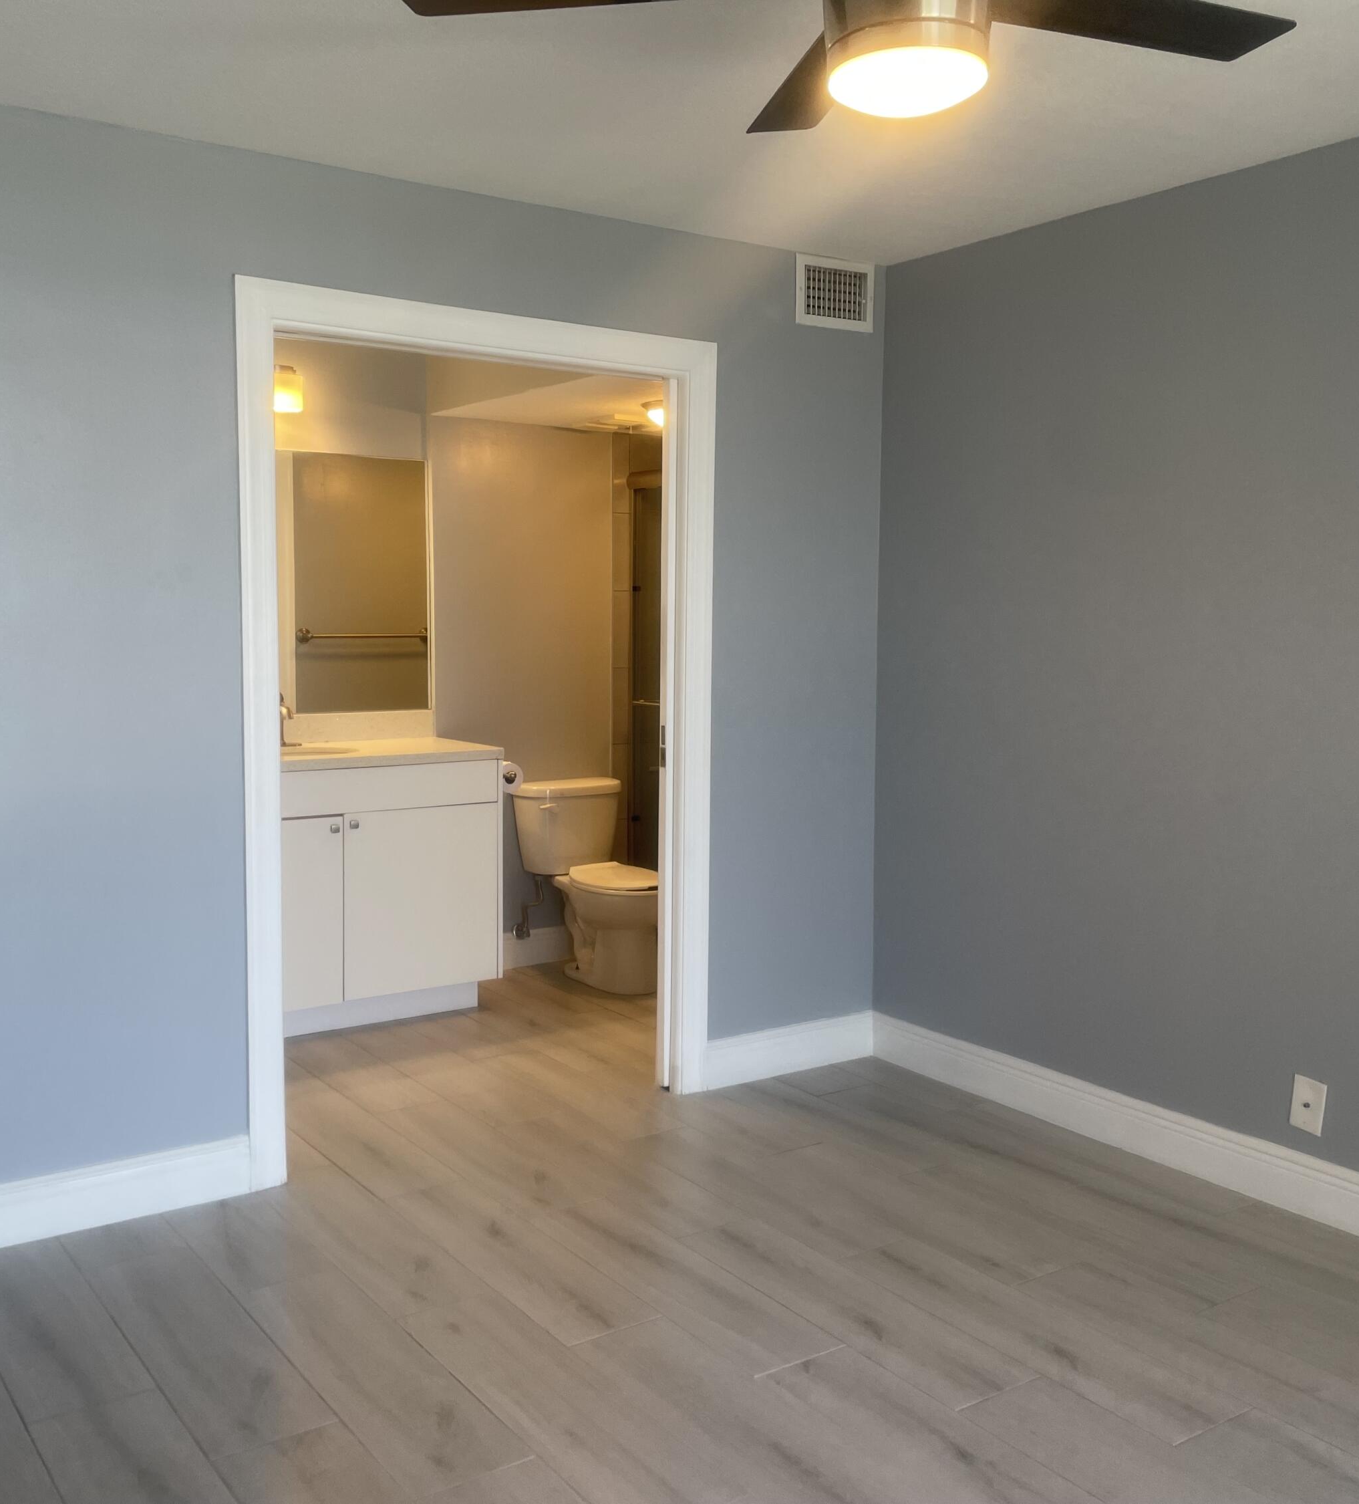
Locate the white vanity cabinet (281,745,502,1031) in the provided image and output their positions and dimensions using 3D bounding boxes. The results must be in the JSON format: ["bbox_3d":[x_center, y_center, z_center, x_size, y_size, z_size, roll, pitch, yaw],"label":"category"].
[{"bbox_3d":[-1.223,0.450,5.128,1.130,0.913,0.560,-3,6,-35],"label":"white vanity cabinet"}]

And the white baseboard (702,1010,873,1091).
[{"bbox_3d":[0.346,0.900,4.555,0.646,0.150,0.017,-3,6,-35],"label":"white baseboard"}]

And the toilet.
[{"bbox_3d":[-0.279,0.494,5.654,0.440,0.745,0.725,-3,6,-35],"label":"toilet"}]

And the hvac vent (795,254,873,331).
[{"bbox_3d":[0.456,-1.340,4.410,0.300,0.199,0.018,-3,6,-35],"label":"hvac vent"}]

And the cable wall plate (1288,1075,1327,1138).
[{"bbox_3d":[1.471,0.822,3.507,0.009,0.122,0.080,-3,6,-35],"label":"cable wall plate"}]

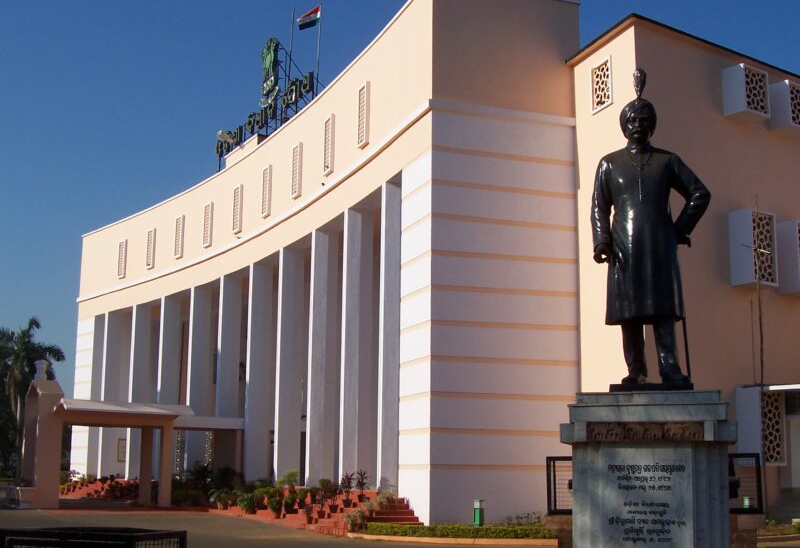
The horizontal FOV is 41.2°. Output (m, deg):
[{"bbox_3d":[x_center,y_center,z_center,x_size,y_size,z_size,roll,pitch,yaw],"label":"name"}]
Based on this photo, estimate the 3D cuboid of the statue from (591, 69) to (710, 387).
[{"bbox_3d":[2.085,-0.424,8.824,0.940,2.692,0.660,-3,-11,19],"label":"statue"}]

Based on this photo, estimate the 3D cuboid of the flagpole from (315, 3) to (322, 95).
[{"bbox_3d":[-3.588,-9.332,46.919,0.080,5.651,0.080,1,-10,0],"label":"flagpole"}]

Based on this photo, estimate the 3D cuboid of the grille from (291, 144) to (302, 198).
[{"bbox_3d":[-3.908,-3.883,40.146,0.130,1.994,0.880,5,-11,-25],"label":"grille"}]

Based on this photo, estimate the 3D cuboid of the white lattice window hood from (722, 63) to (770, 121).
[{"bbox_3d":[9.325,-4.843,28.605,1.102,1.304,0.657,8,-13,-36],"label":"white lattice window hood"}]

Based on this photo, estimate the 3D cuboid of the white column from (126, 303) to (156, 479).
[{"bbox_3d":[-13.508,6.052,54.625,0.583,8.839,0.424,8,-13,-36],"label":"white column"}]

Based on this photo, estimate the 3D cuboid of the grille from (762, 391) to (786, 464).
[{"bbox_3d":[9.393,3.877,26.724,1.028,1.866,0.127,8,-13,-36],"label":"grille"}]

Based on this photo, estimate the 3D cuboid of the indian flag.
[{"bbox_3d":[-4.052,-11.314,47.075,0.950,1.000,0.220,-3,-11,20],"label":"indian flag"}]

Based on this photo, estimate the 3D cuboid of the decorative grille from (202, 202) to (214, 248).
[{"bbox_3d":[-8.864,-2.238,49.155,0.130,2.000,0.880,7,-12,-31],"label":"decorative grille"}]

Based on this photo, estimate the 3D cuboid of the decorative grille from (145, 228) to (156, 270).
[{"bbox_3d":[-12.937,-1.268,55.168,0.130,2.071,0.880,8,-13,-35],"label":"decorative grille"}]

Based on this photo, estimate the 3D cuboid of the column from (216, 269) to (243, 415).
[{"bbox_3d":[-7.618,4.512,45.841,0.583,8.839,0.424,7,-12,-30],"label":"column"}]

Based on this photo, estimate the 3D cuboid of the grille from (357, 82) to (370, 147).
[{"bbox_3d":[-1.101,-4.921,33.117,0.141,2.005,0.710,5,-11,-21],"label":"grille"}]

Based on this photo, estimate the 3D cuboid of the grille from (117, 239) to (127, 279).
[{"bbox_3d":[-15.179,-0.816,58.097,0.130,2.084,0.880,8,-13,-37],"label":"grille"}]

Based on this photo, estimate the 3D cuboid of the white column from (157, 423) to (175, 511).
[{"bbox_3d":[-8.613,7.071,39.139,0.376,2.984,0.376,6,-12,-29],"label":"white column"}]

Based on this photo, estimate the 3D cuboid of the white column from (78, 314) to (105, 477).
[{"bbox_3d":[-17.602,7.043,59.878,0.848,8.988,2.332,9,-14,-40],"label":"white column"}]

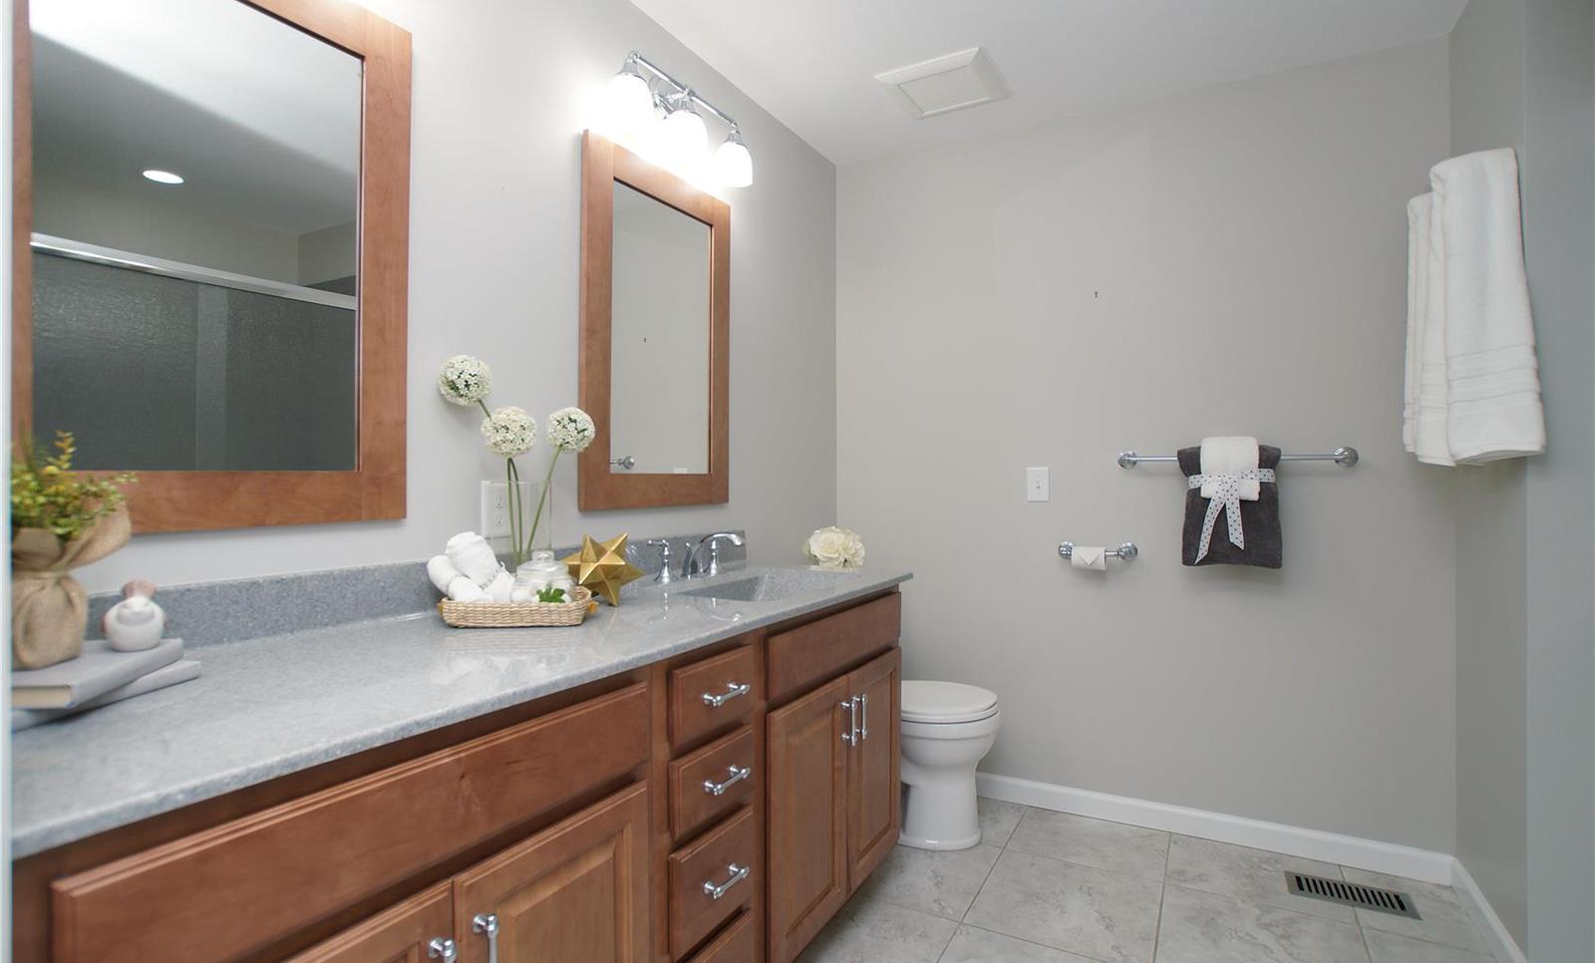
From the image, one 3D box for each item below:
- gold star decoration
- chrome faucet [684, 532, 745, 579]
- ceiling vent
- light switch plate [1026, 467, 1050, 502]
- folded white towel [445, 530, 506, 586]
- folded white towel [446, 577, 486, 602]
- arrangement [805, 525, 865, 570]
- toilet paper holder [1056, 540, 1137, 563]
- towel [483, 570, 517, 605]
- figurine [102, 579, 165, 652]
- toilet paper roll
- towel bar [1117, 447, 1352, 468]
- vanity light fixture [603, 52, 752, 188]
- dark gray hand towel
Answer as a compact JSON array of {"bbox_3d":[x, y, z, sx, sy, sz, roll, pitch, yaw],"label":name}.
[{"bbox_3d":[-0.419,0.187,1.520,0.170,0.155,0.165,0,0,-14],"label":"gold star decoration"},{"bbox_3d":[-0.225,0.200,1.872,0.200,0.125,0.055,0,0,31],"label":"chrome faucet"},{"bbox_3d":[0.477,-1.275,2.285,0.325,0.024,0.325,0,0,26],"label":"ceiling vent"},{"bbox_3d":[0.843,0.012,2.497,0.076,0.122,0.014,0,0,26],"label":"light switch plate"},{"bbox_3d":[-0.620,0.148,1.360,0.077,0.105,0.080,-36,-7,0],"label":"folded white towel"},{"bbox_3d":[-0.597,0.202,1.290,0.082,0.050,0.055,25,0,0],"label":"folded white towel"},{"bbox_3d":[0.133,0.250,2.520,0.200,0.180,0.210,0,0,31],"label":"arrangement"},{"bbox_3d":[1.006,0.237,2.383,0.245,0.063,0.080,0,0,26],"label":"toilet paper holder"},{"bbox_3d":[-0.555,0.206,1.330,0.055,0.080,0.060,0,0,-17],"label":"towel"},{"bbox_3d":[-0.880,0.178,0.938,0.064,0.090,0.076,0,0,-43],"label":"figurine"},{"bbox_3d":[0.978,0.259,2.375,0.107,0.090,0.090,0,0,26],"label":"toilet paper roll"},{"bbox_3d":[1.353,-0.076,2.220,0.635,0.063,0.080,0,0,26],"label":"towel bar"},{"bbox_3d":[-0.304,-0.960,1.927,0.170,0.200,0.520,0,0,31],"label":"vanity light fixture"},{"bbox_3d":[1.359,0.078,2.215,0.265,0.385,0.070,0,0,27],"label":"dark gray hand towel"}]

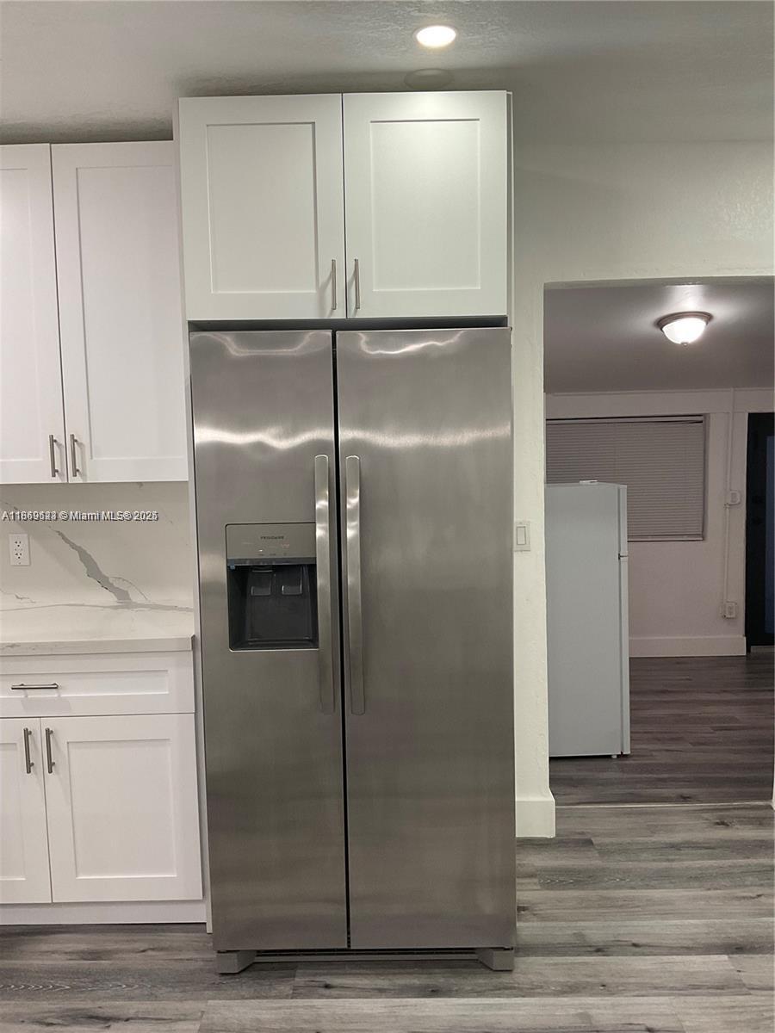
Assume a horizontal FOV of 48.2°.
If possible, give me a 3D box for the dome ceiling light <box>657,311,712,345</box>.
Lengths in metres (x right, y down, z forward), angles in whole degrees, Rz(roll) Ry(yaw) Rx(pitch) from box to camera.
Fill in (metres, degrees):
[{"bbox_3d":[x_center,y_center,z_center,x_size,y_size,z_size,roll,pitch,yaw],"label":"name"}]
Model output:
[{"bbox_3d":[1.676,-1.036,4.878,0.308,0.138,0.308,-1,-7,0],"label":"dome ceiling light"}]

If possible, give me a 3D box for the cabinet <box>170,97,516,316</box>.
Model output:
[{"bbox_3d":[-0.117,-0.884,2.692,0.907,0.610,0.630,-1,5,0],"label":"cabinet"}]

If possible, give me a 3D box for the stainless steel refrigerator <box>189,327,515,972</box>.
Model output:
[{"bbox_3d":[-0.077,0.357,2.688,0.836,1.762,0.840,-1,5,0],"label":"stainless steel refrigerator"}]

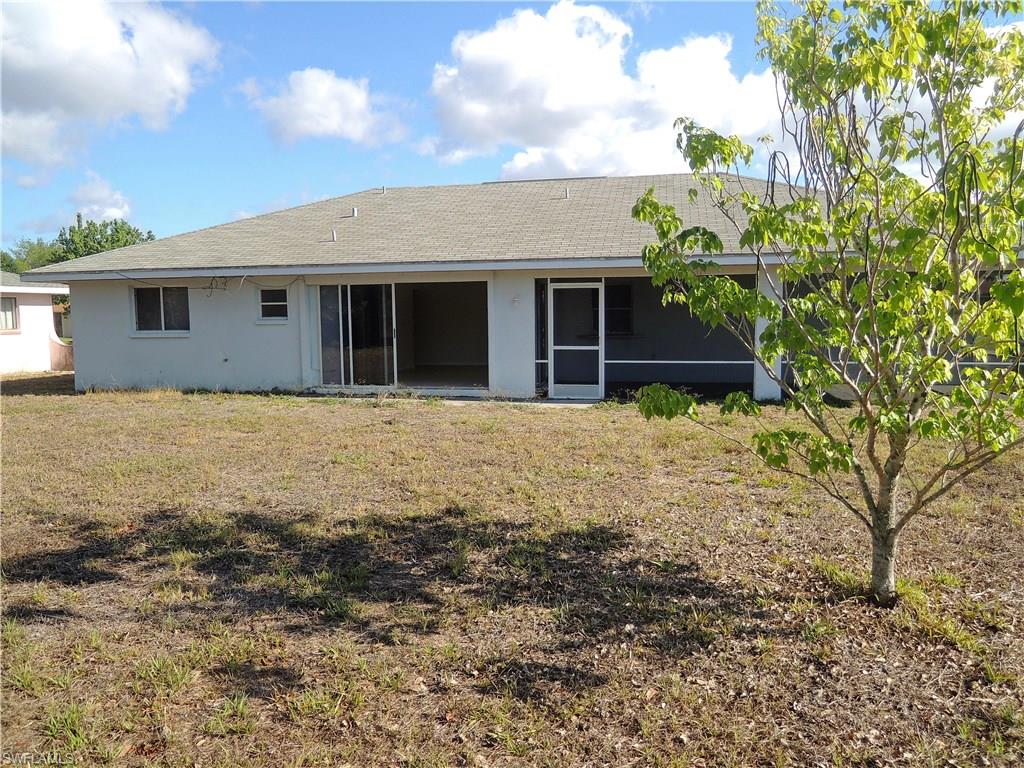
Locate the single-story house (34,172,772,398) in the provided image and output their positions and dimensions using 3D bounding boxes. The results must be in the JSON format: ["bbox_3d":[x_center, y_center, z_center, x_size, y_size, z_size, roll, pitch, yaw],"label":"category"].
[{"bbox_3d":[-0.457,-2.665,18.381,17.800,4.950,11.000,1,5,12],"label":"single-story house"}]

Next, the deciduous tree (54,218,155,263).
[{"bbox_3d":[-20.660,-5.000,36.000,5.400,6.800,5.400,1,5,12],"label":"deciduous tree"}]

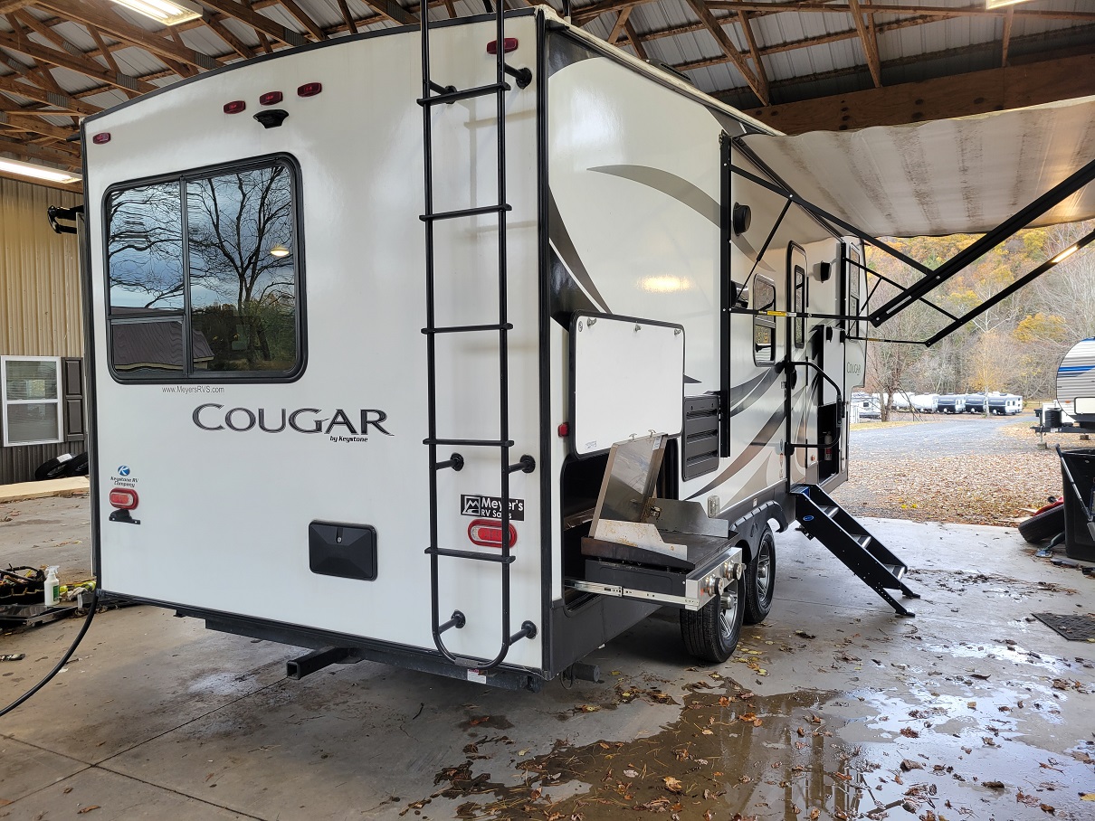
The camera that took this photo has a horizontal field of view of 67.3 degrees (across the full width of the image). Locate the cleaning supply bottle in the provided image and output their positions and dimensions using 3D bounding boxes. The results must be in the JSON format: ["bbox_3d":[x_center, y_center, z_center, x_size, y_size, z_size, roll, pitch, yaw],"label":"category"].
[{"bbox_3d":[-3.640,1.293,6.050,0.110,0.288,0.092,0,2,16],"label":"cleaning supply bottle"}]

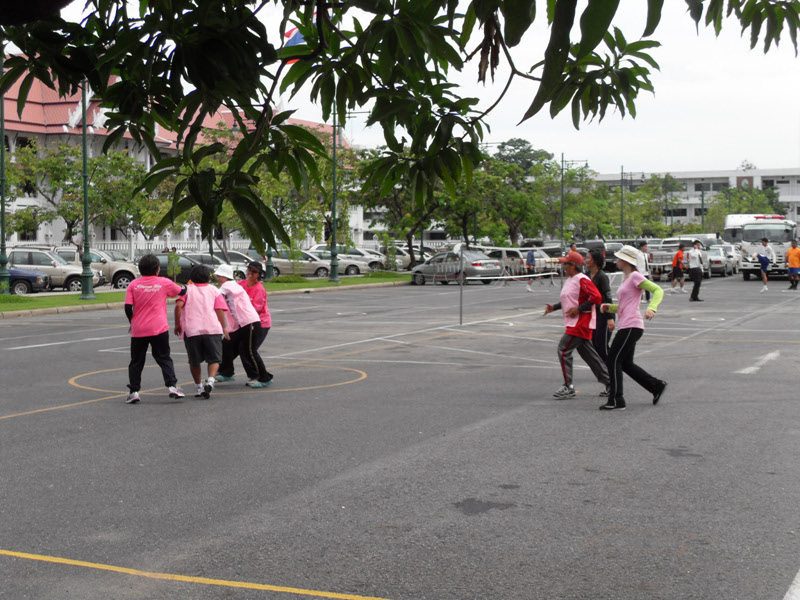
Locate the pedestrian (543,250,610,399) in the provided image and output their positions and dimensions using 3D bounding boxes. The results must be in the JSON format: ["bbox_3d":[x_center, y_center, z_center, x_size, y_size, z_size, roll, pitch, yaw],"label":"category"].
[{"bbox_3d":[1.917,0.259,13.715,0.670,1.550,0.520,-1,3,-13],"label":"pedestrian"}]

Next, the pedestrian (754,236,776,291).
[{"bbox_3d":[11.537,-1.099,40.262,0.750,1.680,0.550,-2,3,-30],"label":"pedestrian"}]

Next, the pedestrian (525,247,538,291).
[{"bbox_3d":[4.493,-1.092,43.264,0.480,1.580,0.450,1,3,17],"label":"pedestrian"}]

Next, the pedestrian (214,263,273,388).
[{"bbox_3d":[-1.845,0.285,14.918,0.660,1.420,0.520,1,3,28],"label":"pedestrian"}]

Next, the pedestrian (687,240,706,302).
[{"bbox_3d":[8.058,-0.785,34.462,0.420,1.670,0.480,1,3,22],"label":"pedestrian"}]

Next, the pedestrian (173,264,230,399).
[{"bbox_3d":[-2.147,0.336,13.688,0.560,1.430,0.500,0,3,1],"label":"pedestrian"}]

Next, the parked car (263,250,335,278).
[{"bbox_3d":[-5.055,-1.894,64.967,4.000,1.500,1.700,-1,3,-6],"label":"parked car"}]

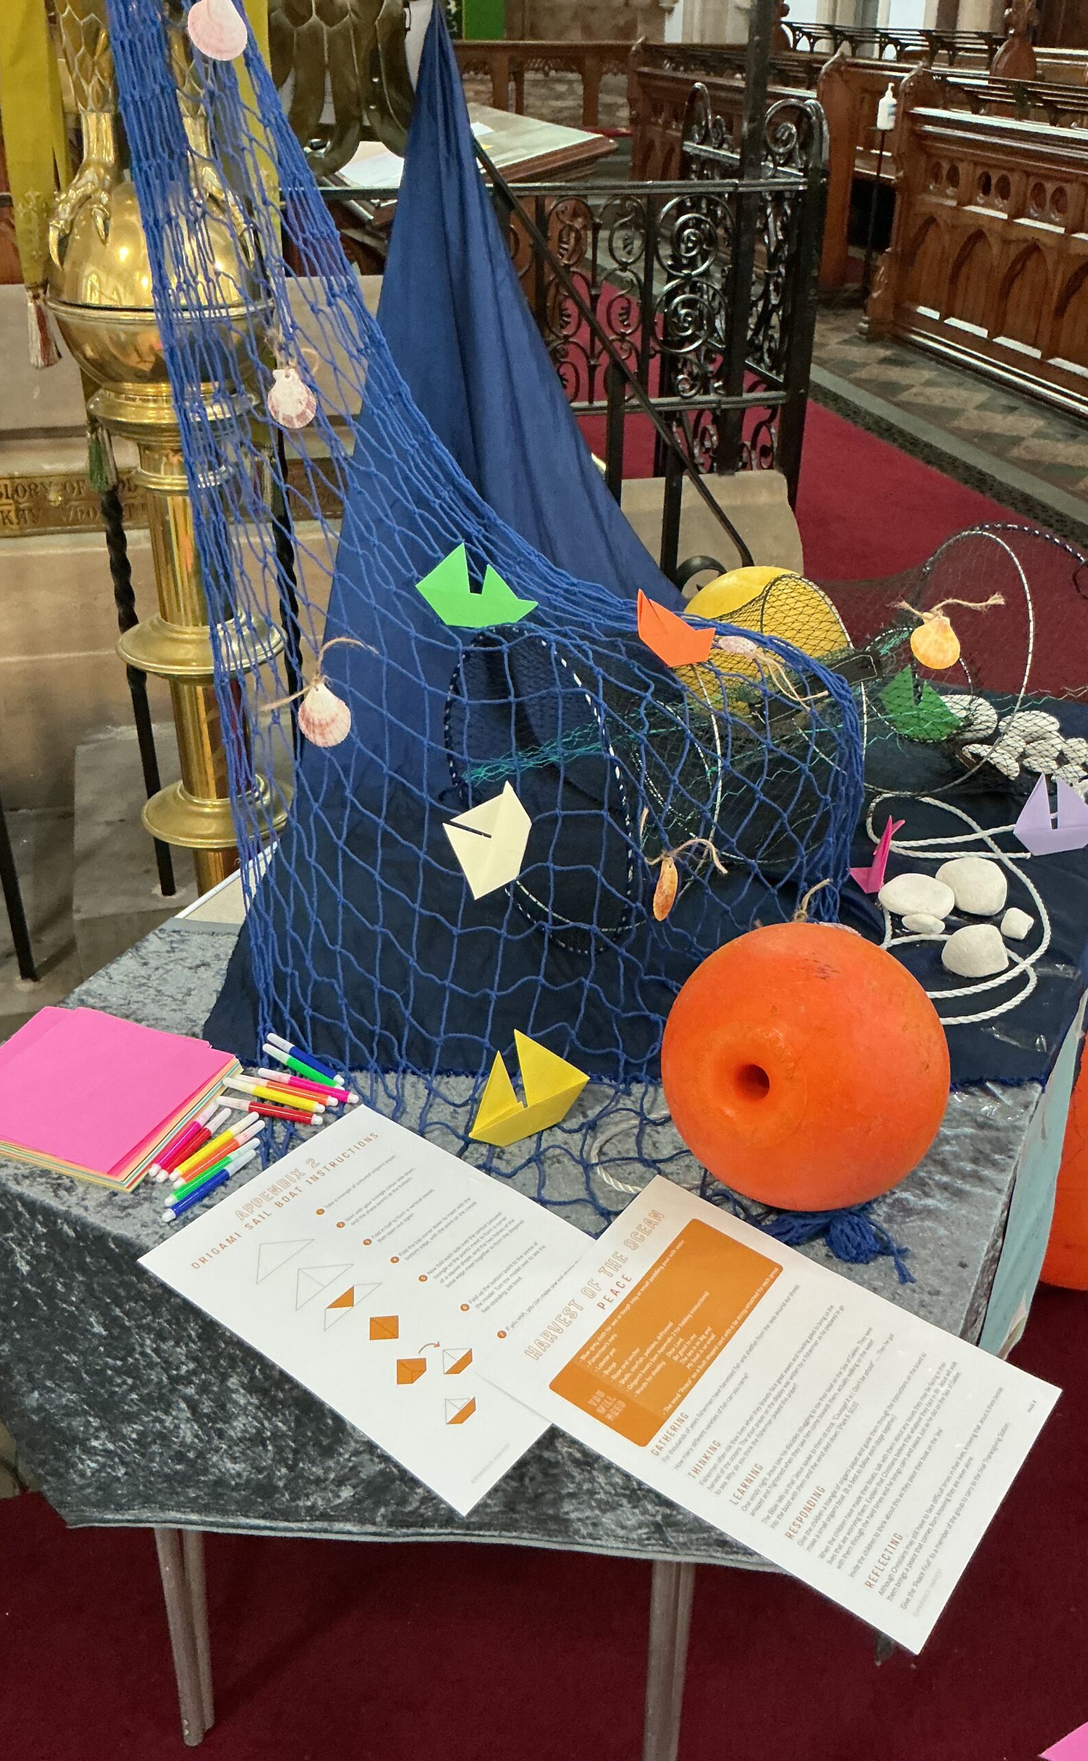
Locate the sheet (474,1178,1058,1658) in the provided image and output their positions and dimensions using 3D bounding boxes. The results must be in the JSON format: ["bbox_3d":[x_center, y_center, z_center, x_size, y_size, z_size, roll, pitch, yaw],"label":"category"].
[{"bbox_3d":[0.139,0.309,0.913,0.298,0.004,0.211,23,39,29],"label":"sheet"}]

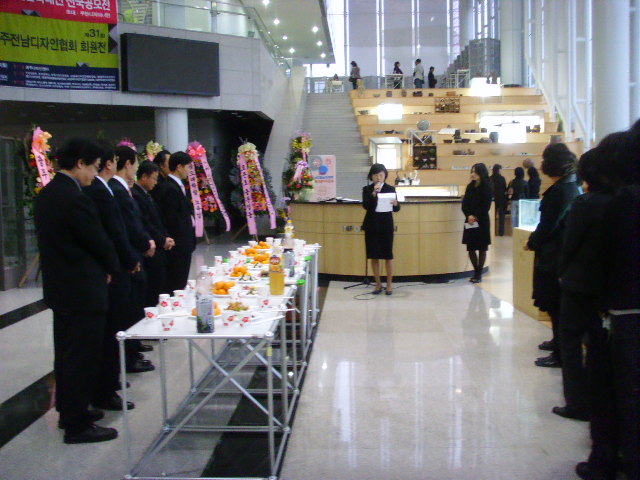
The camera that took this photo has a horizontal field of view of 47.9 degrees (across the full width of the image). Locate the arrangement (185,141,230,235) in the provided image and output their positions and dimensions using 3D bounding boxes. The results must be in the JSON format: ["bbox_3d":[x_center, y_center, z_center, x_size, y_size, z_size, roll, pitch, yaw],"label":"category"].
[{"bbox_3d":[-2.551,-1.099,16.144,0.950,2.160,0.500,-4,6,-32],"label":"arrangement"}]

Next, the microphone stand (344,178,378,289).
[{"bbox_3d":[0.602,-0.089,9.440,0.520,1.400,0.470,0,5,4],"label":"microphone stand"}]

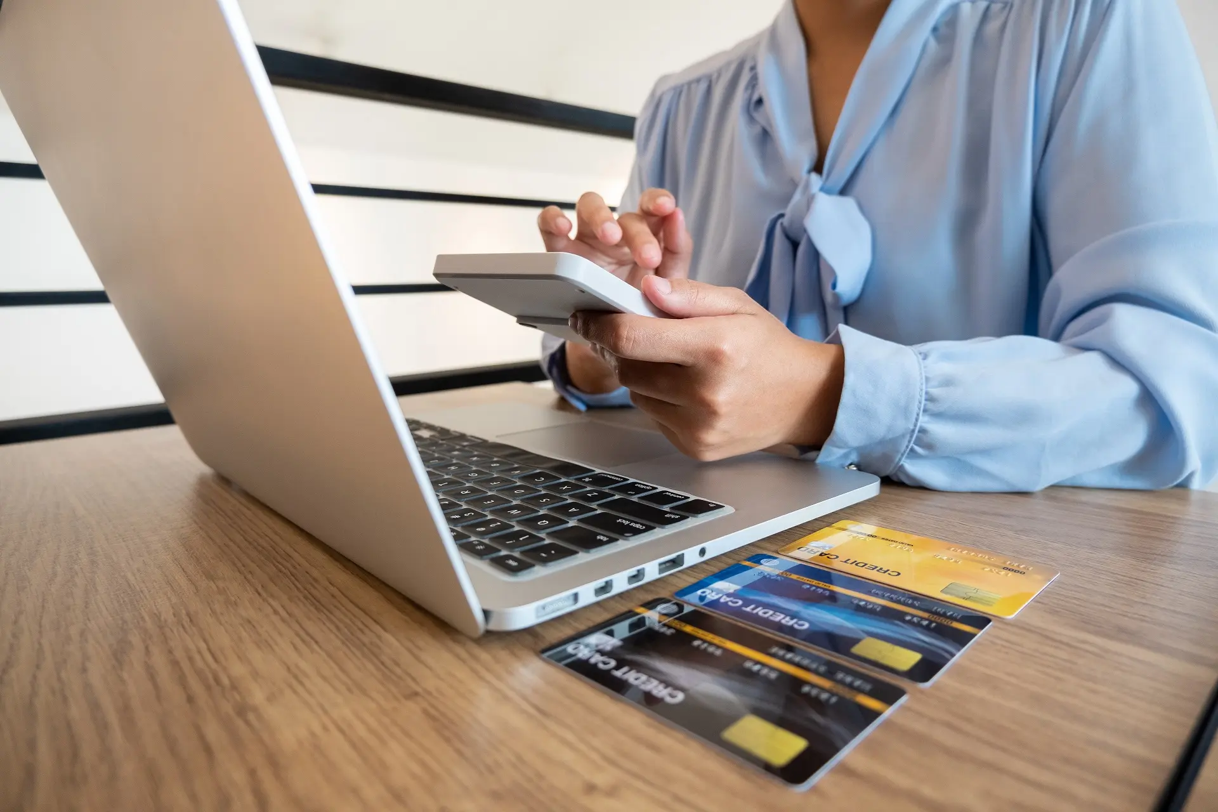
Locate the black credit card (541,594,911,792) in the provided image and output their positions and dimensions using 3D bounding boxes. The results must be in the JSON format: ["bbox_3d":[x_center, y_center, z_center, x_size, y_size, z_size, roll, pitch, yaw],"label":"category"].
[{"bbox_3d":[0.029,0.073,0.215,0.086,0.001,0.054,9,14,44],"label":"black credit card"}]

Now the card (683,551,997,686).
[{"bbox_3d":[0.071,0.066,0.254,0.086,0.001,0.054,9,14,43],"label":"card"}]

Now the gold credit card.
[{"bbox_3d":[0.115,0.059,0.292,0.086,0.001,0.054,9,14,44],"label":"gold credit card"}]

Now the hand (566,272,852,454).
[{"bbox_3d":[0.049,-0.021,0.387,0.130,0.086,0.078,0,10,6],"label":"hand"}]

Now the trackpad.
[{"bbox_3d":[-0.006,0.021,0.455,0.074,0.002,0.103,-10,14,-42],"label":"trackpad"}]

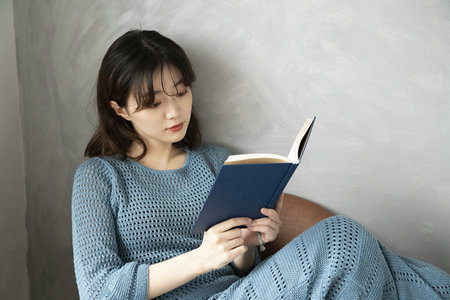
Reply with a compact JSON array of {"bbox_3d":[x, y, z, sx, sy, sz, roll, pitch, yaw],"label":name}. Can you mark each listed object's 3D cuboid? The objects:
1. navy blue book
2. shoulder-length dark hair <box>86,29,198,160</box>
[{"bbox_3d":[0.070,0.059,1.031,0.242,0.194,0.071,-27,65,-38],"label":"navy blue book"},{"bbox_3d":[-0.164,-0.108,1.145,0.195,0.240,0.215,-20,23,-33],"label":"shoulder-length dark hair"}]

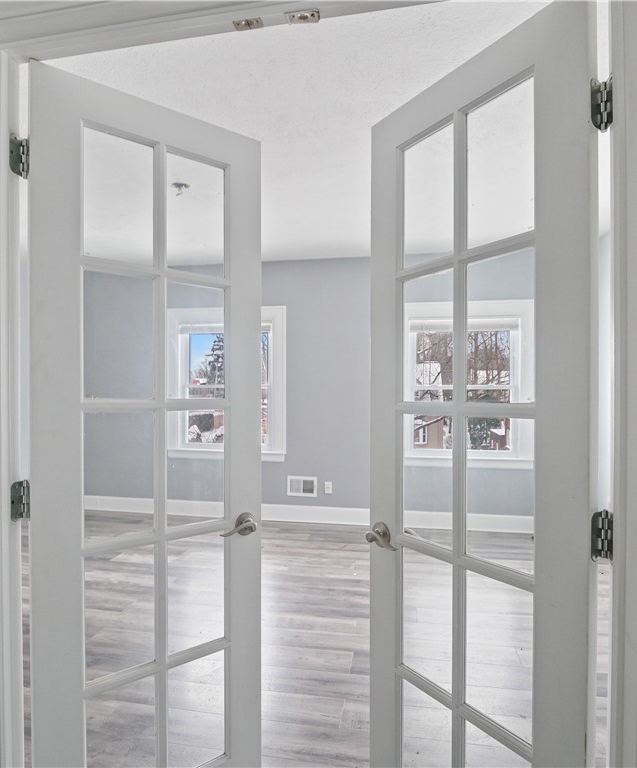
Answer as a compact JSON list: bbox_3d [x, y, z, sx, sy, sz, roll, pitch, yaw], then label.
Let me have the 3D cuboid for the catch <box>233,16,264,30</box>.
[{"bbox_3d":[-0.141,-0.731,0.962,0.057,0.007,0.025,0,0,11],"label":"catch"}]

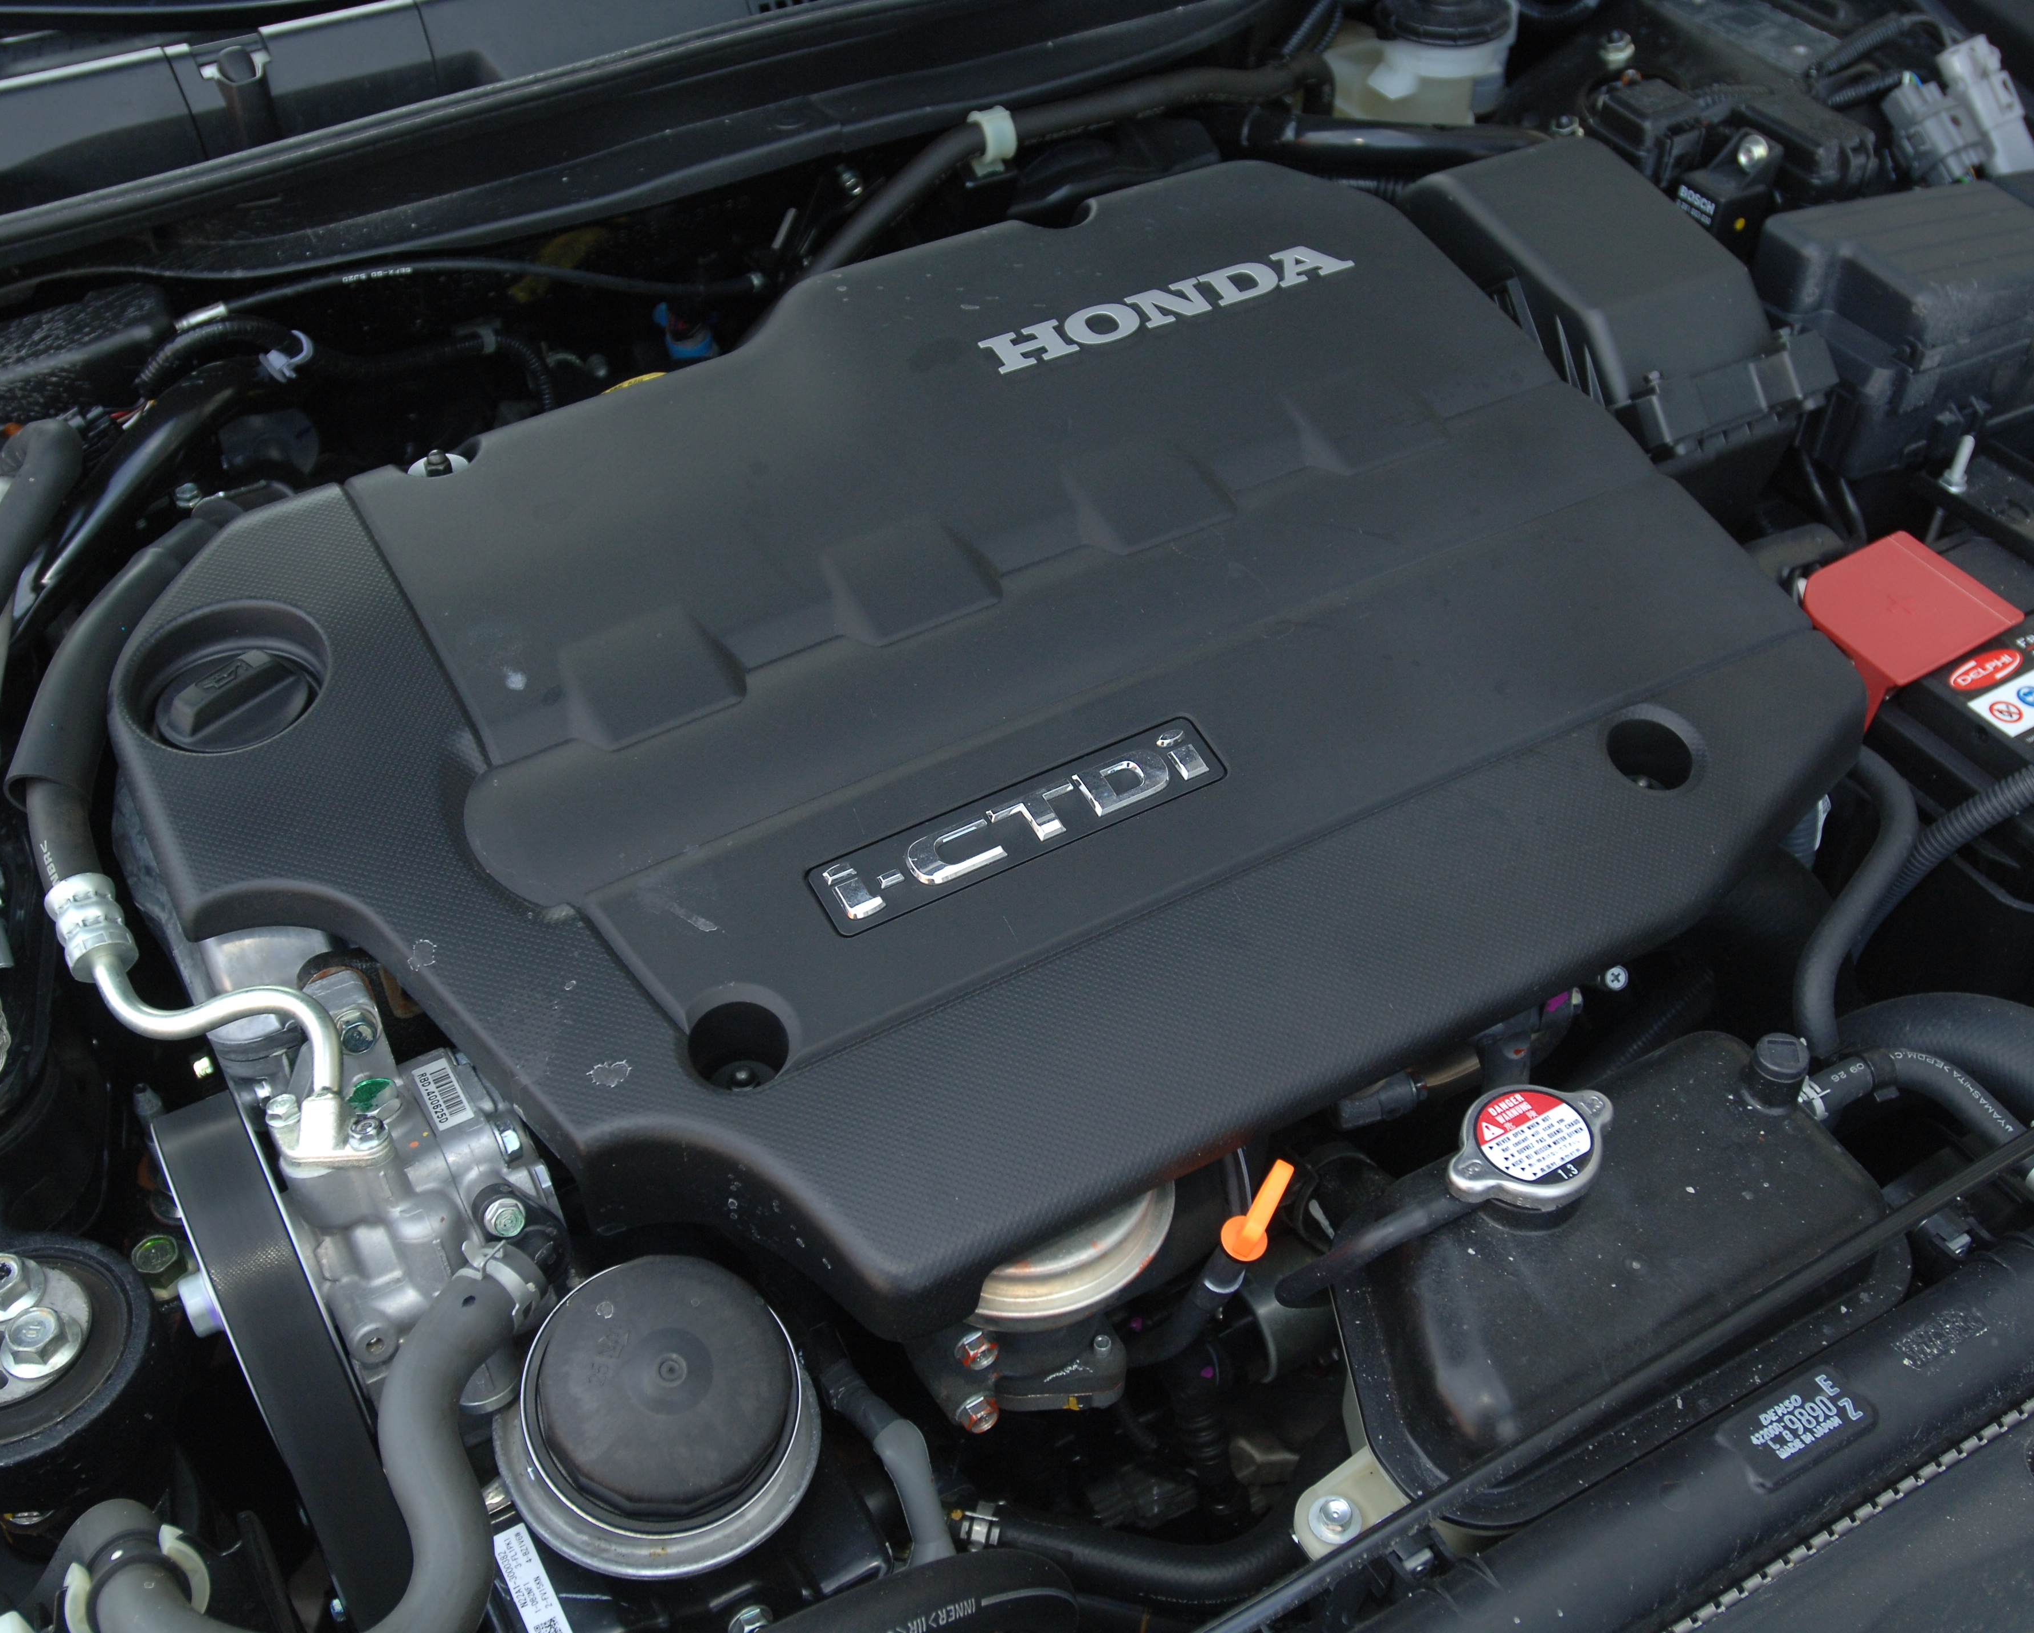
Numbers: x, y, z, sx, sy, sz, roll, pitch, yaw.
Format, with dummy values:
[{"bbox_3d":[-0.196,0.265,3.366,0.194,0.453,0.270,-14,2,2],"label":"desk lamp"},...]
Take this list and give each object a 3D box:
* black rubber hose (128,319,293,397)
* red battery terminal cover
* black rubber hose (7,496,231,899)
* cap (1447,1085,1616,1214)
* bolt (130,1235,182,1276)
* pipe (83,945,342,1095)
[{"bbox_3d":[-0.422,-0.241,1.185,0.100,0.040,0.028,-23,49,-23],"label":"black rubber hose"},{"bbox_3d":[0.415,-0.086,1.076,0.093,0.042,0.078,-23,49,-23],"label":"red battery terminal cover"},{"bbox_3d":[-0.398,-0.059,1.010,0.055,0.042,0.259,0,44,-2],"label":"black rubber hose"},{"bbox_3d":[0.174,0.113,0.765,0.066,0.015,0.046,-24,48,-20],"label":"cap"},{"bbox_3d":[-0.321,0.164,0.840,0.018,0.013,0.018,-23,48,-20],"label":"bolt"},{"bbox_3d":[-0.305,0.079,0.860,0.074,0.046,0.084,-23,48,-20],"label":"pipe"}]

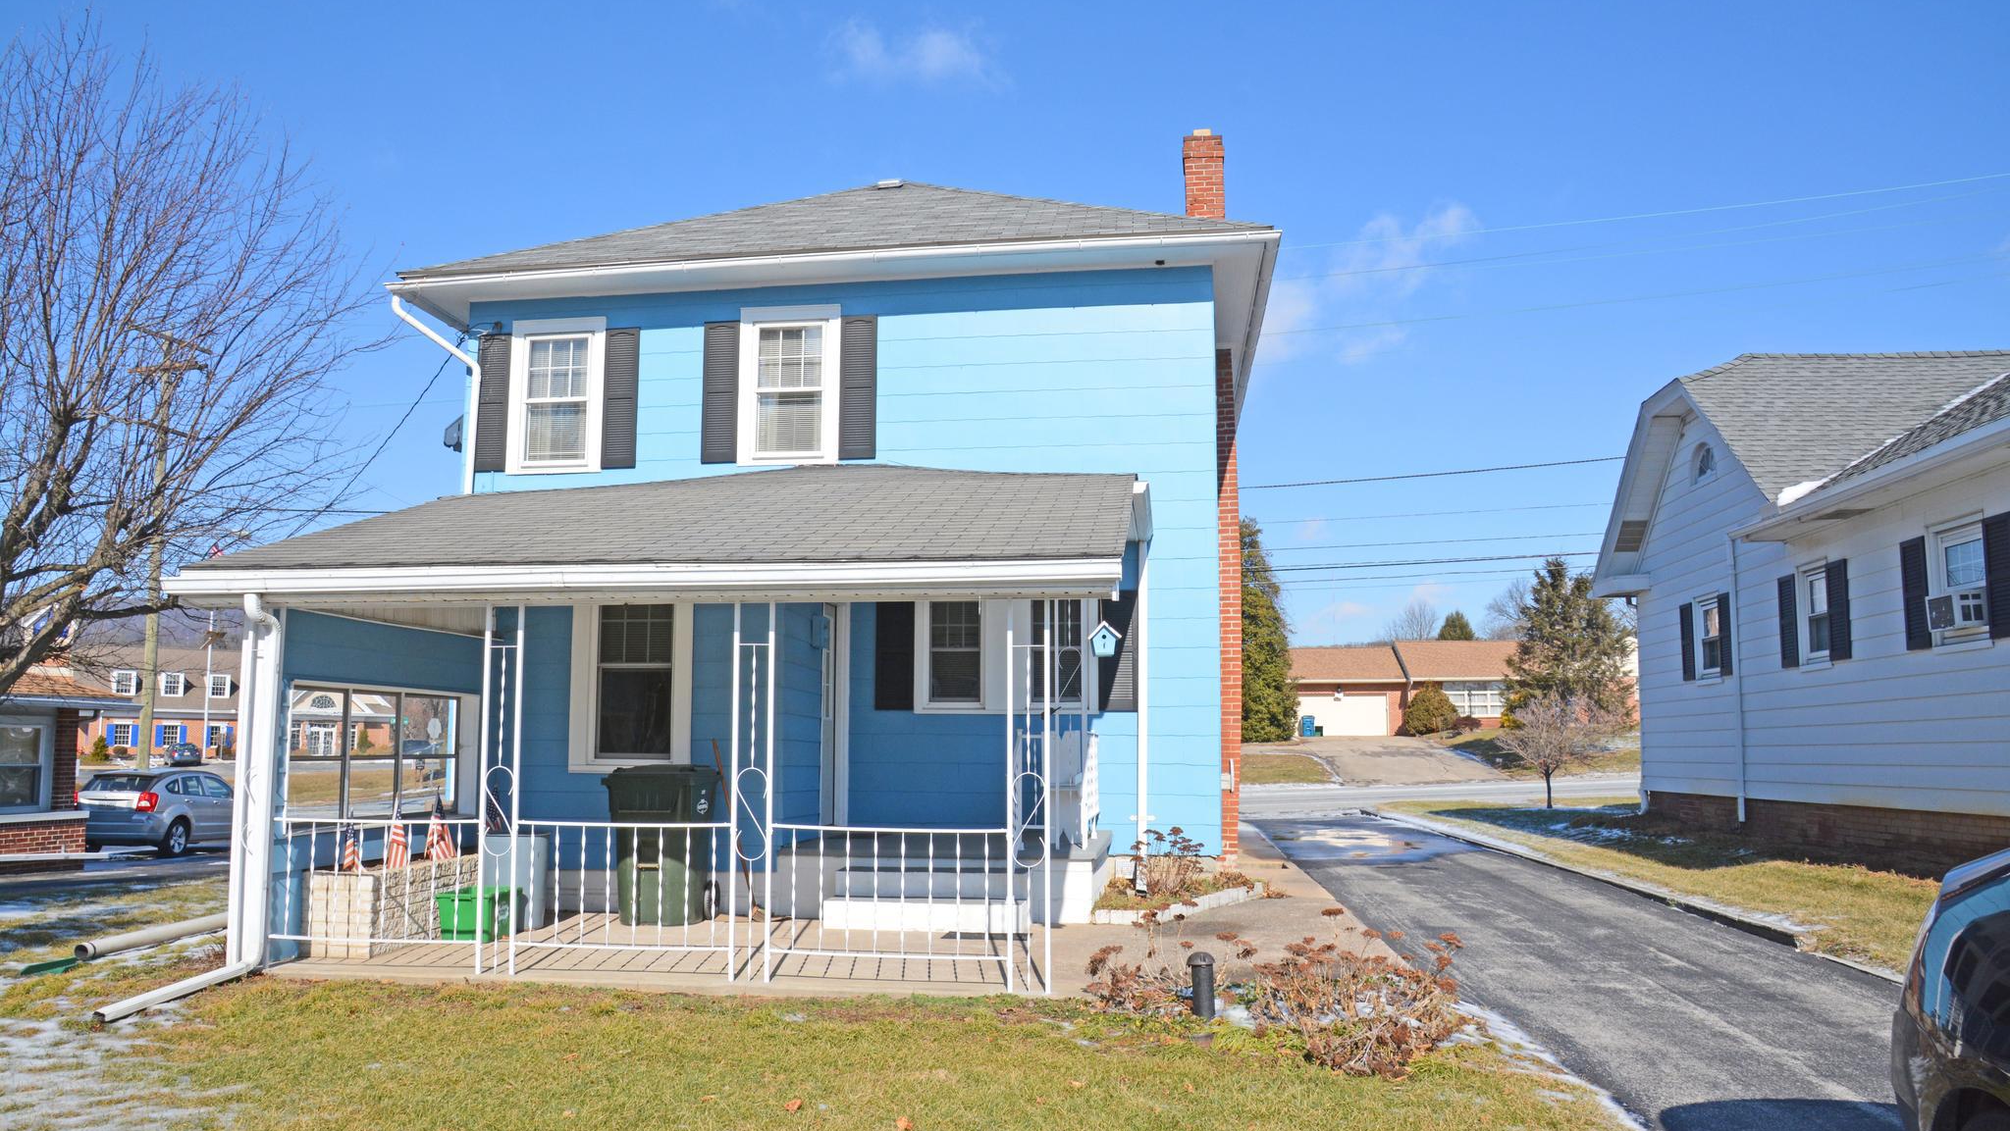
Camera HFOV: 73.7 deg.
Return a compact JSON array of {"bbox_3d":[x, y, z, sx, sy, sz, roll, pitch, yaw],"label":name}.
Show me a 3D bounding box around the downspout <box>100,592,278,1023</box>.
[{"bbox_3d":[-4.308,1.199,7.205,0.170,2.220,1.140,-1,-8,9],"label":"downspout"}]

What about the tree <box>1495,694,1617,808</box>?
[{"bbox_3d":[11.106,3.751,27.000,2.400,2.300,2.350,-1,-8,9],"label":"tree"}]

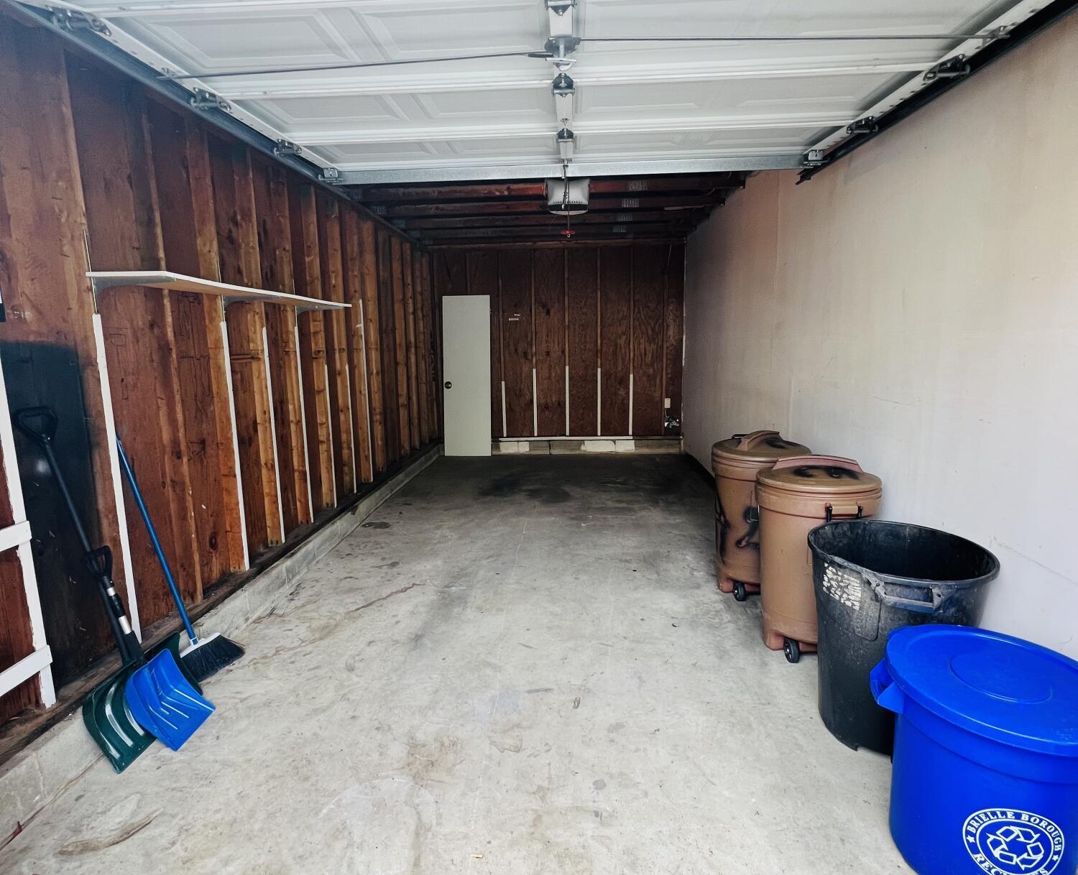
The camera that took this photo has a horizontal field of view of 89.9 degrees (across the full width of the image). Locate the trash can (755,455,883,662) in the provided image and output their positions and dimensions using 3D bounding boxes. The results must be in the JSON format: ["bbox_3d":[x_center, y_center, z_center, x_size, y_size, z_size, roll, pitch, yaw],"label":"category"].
[{"bbox_3d":[1.222,0.529,2.439,0.540,0.900,0.550,0,9,3],"label":"trash can"}]

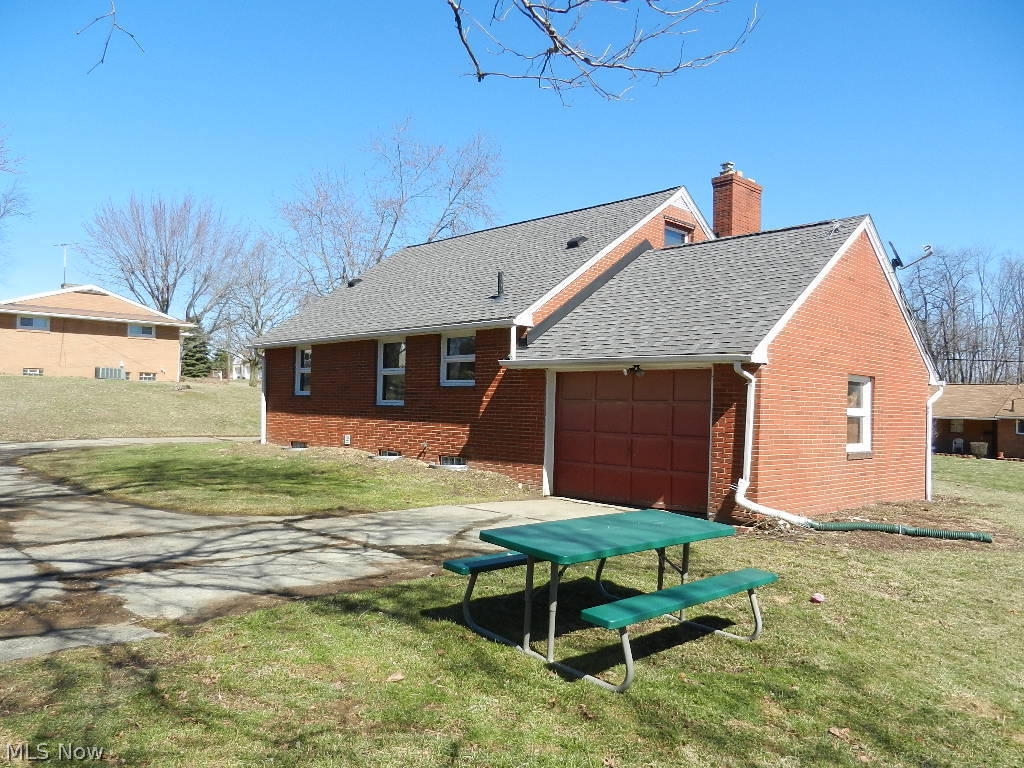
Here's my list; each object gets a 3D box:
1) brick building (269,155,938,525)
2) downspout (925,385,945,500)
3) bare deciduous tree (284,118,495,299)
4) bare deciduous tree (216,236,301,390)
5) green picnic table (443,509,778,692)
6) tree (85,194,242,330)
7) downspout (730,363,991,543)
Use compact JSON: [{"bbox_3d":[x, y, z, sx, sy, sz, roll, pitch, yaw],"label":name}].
[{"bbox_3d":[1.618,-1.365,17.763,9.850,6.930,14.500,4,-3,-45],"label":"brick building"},{"bbox_3d":[8.290,1.156,14.546,0.380,2.240,0.140,4,-3,-45],"label":"downspout"},{"bbox_3d":[-7.020,-7.133,40.740,12.308,14.748,11.693,2,-2,-9],"label":"bare deciduous tree"},{"bbox_3d":[-12.404,-3.485,35.873,4.381,7.205,4.162,2,-2,-19],"label":"bare deciduous tree"},{"bbox_3d":[0.703,1.378,5.112,1.840,0.752,1.480,3,0,-43],"label":"green picnic table"},{"bbox_3d":[-27.557,-7.655,57.745,12.392,14.431,11.773,3,-2,-25],"label":"tree"},{"bbox_3d":[4.269,0.817,9.187,3.050,2.180,0.400,1,-2,16],"label":"downspout"}]

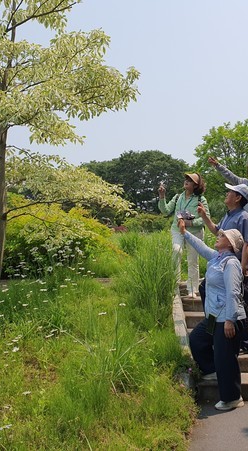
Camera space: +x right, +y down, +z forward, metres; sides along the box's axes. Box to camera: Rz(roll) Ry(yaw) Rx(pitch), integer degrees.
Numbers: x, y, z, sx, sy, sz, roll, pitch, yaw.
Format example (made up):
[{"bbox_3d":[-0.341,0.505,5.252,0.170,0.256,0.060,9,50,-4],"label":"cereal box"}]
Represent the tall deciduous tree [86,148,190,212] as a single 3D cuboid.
[{"bbox_3d":[0.950,-2.750,34.000,7.800,5.900,7.000,0,0,0],"label":"tall deciduous tree"}]

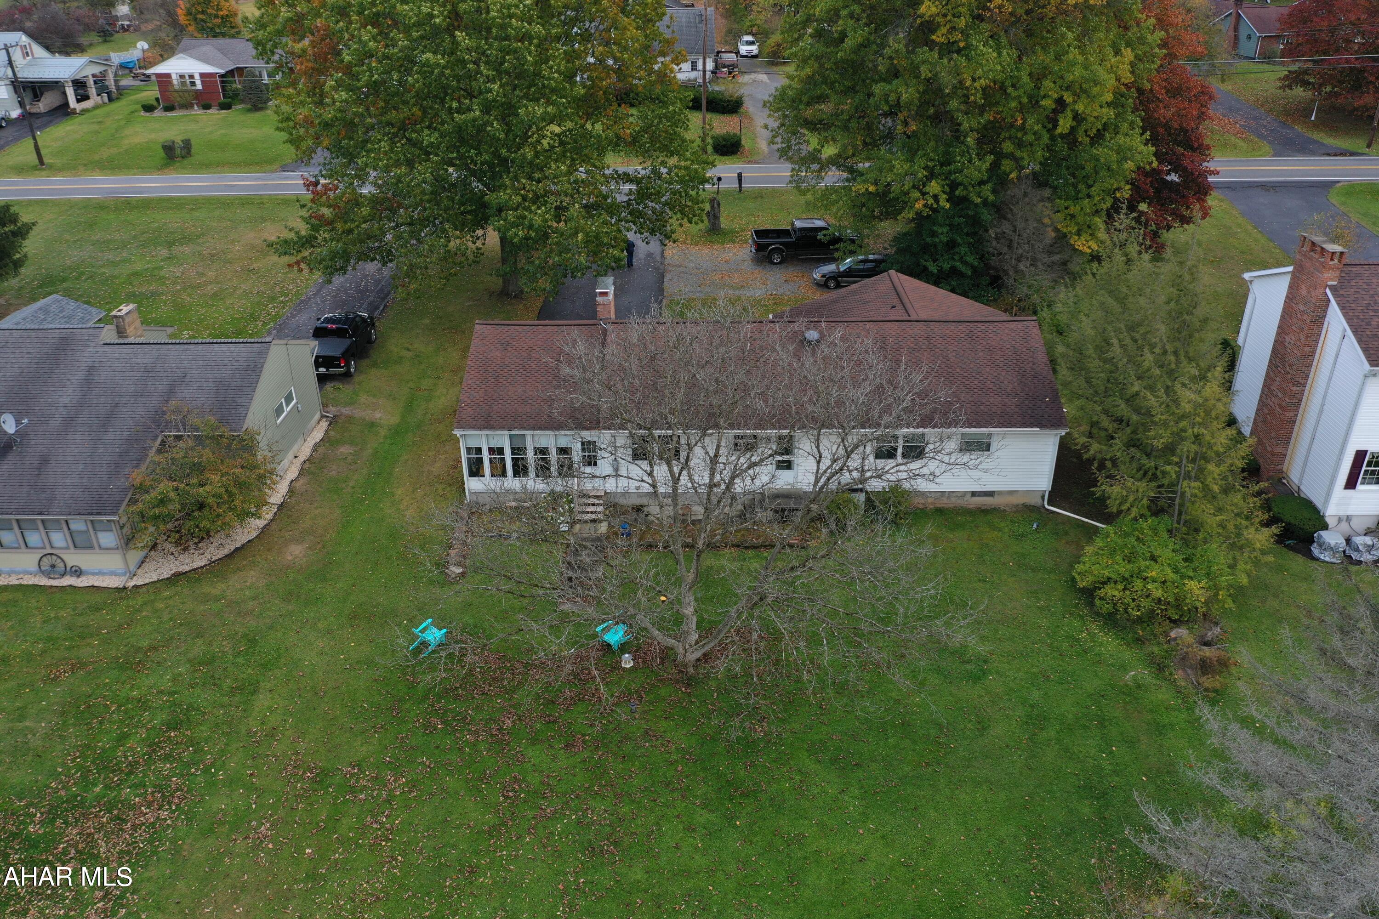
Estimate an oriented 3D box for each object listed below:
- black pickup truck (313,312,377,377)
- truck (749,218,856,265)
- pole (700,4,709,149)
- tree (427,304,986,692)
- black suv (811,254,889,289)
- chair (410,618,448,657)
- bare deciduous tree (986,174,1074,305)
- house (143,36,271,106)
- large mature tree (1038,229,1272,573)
[{"bbox_3d":[-14.727,-5.084,44.994,2.020,1.900,5.750,-1,27,-1],"label":"black pickup truck"},{"bbox_3d":[6.239,-11.731,57.713,5.900,1.950,2.000,-2,27,-3],"label":"truck"},{"bbox_3d":[1.151,-28.539,80.027,0.320,11.300,0.320,0,27,0],"label":"pole"},{"bbox_3d":[0.204,0.817,26.868,14.000,9.300,11.500,0,27,0],"label":"tree"},{"bbox_3d":[8.500,-9.616,54.084,4.720,1.500,1.750,-1,27,-1],"label":"black suv"},{"bbox_3d":[-6.958,4.772,28.763,0.770,0.600,0.860,19,33,33],"label":"chair"},{"bbox_3d":[15.350,-9.611,49.098,3.600,6.700,3.600,0,27,0],"label":"bare deciduous tree"},{"bbox_3d":[-41.190,-36.122,99.181,12.200,4.800,12.000,0,27,1],"label":"house"},{"bbox_3d":[13.292,-1.591,31.400,6.500,9.300,6.200,0,27,0],"label":"large mature tree"}]

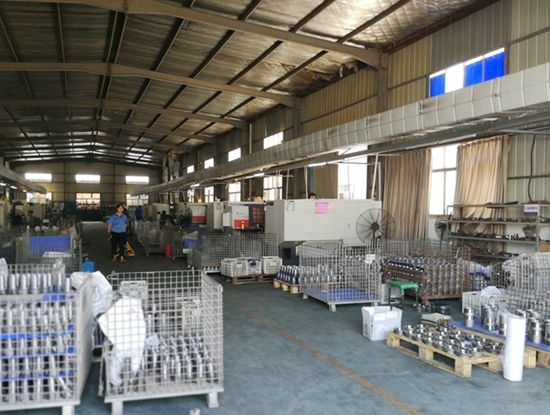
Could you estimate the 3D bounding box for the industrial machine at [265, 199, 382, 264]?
[{"bbox_3d":[1.187,0.661,10.986,2.750,1.654,1.350,0,0,-25],"label":"industrial machine"}]

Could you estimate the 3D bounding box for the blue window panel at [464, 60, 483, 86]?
[{"bbox_3d":[4.986,-3.326,10.797,0.050,0.575,0.514,0,0,-25],"label":"blue window panel"}]

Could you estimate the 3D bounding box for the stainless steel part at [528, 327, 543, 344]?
[{"bbox_3d":[2.435,1.187,4.020,0.107,0.190,0.107,0,0,-25],"label":"stainless steel part"}]

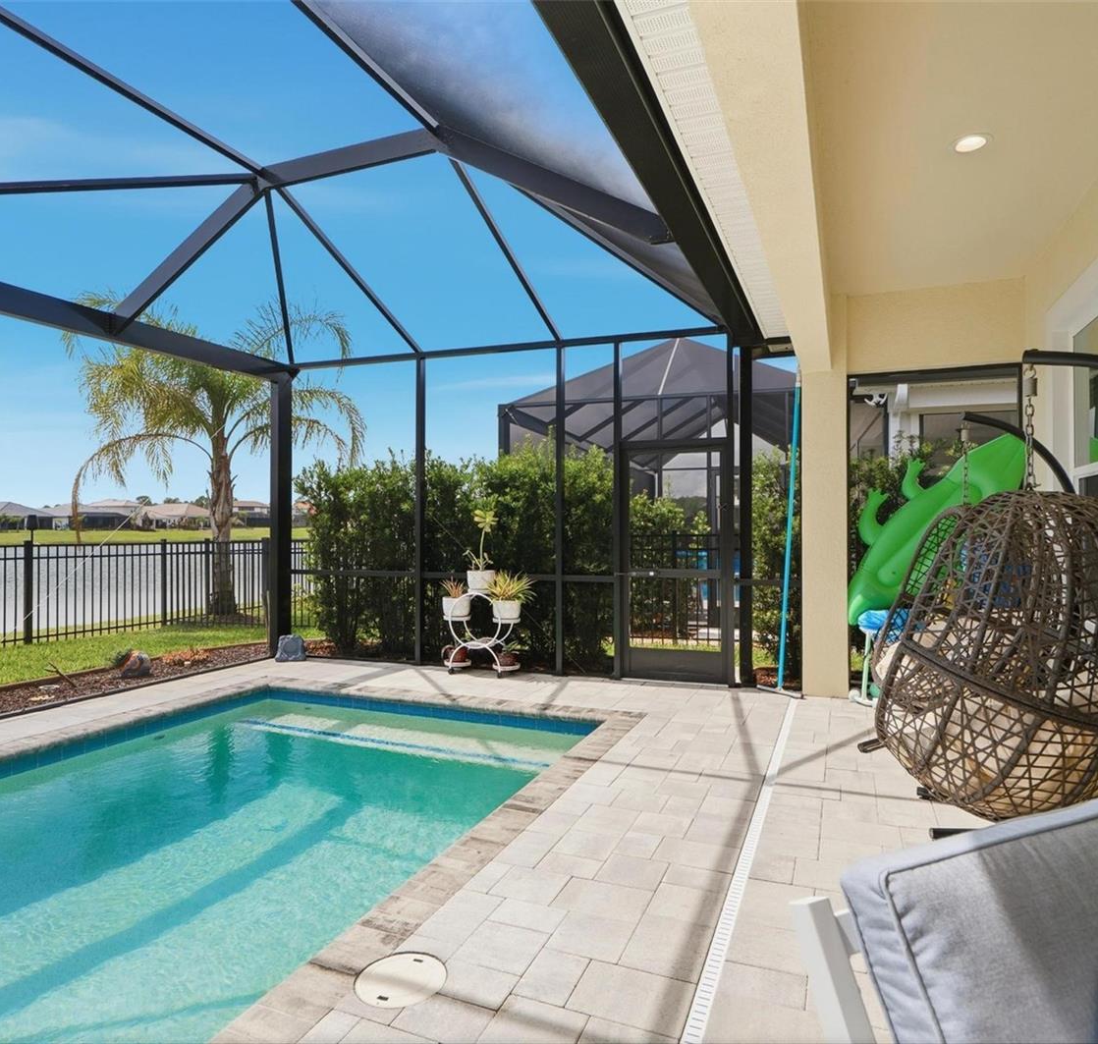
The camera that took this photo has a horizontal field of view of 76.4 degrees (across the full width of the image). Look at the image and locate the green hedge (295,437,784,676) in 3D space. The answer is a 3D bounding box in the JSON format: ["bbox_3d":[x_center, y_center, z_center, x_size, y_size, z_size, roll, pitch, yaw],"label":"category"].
[{"bbox_3d":[-0.200,0.300,8.000,5.500,2.350,1.200,0,-1,17],"label":"green hedge"}]

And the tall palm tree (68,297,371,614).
[{"bbox_3d":[-5.549,-1.102,11.700,4.600,5.400,4.500,0,-1,0],"label":"tall palm tree"}]

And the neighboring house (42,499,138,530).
[{"bbox_3d":[-96.370,-1.294,147.000,14.000,5.600,14.500,0,-1,23],"label":"neighboring house"}]

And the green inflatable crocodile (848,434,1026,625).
[{"bbox_3d":[2.906,0.060,5.250,0.950,1.720,0.400,40,16,15],"label":"green inflatable crocodile"}]

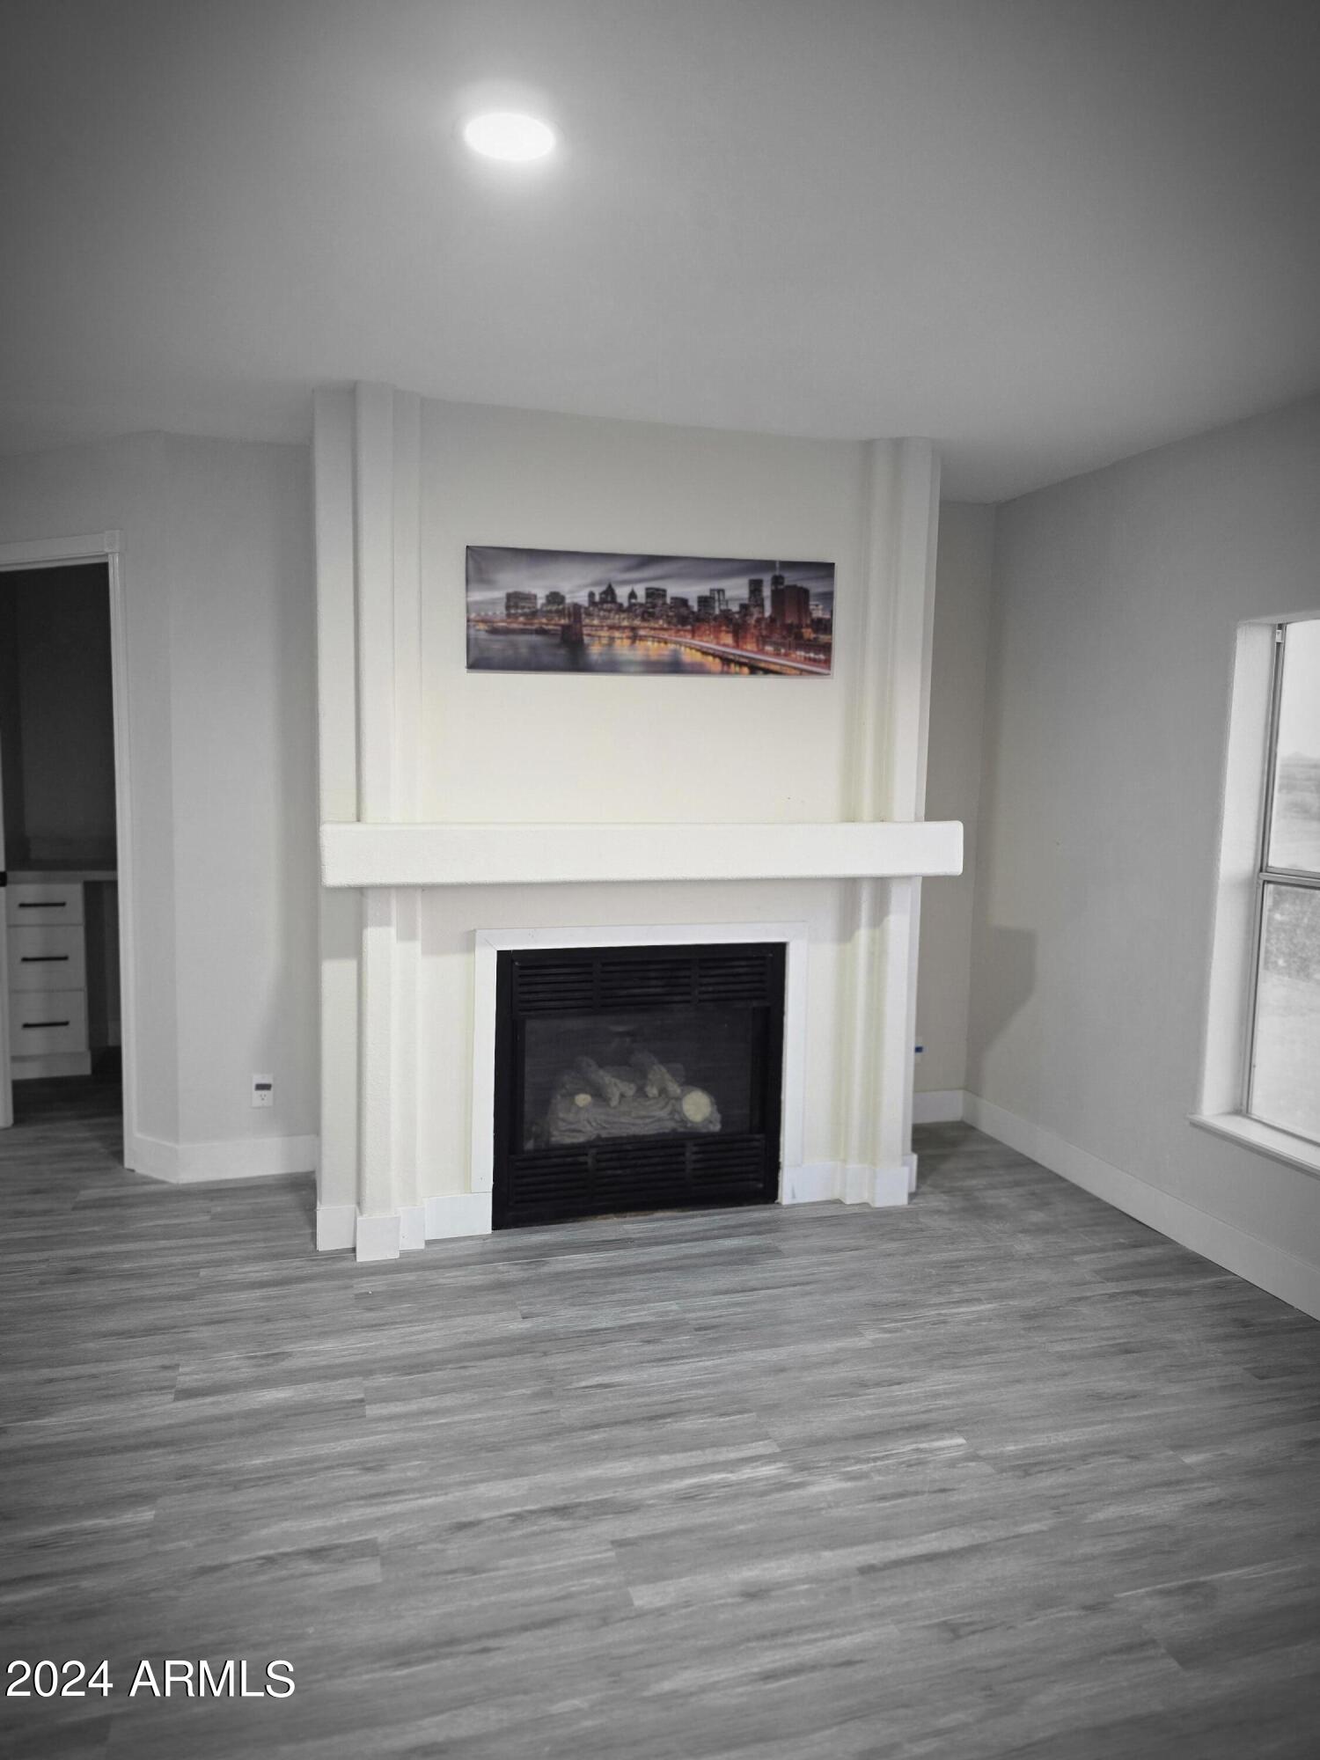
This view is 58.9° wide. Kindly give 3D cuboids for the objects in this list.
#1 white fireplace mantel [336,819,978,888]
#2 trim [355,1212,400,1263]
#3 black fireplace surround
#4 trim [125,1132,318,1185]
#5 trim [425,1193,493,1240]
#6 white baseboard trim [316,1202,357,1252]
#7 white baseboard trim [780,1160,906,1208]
[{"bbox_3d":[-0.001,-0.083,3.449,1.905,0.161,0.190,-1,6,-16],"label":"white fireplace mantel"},{"bbox_3d":[-0.808,1.027,3.361,0.122,0.126,0.020,-1,6,-16],"label":"trim"},{"bbox_3d":[-0.068,0.626,3.703,0.931,0.862,0.120,-1,6,-16],"label":"black fireplace surround"},{"bbox_3d":[-1.496,0.941,4.036,0.622,0.128,0.178,-1,6,-16],"label":"trim"},{"bbox_3d":[-0.608,1.012,3.528,0.202,0.126,0.020,-1,6,-16],"label":"trim"},{"bbox_3d":[-0.943,1.017,3.430,0.112,0.126,0.020,-1,6,-16],"label":"white baseboard trim"},{"bbox_3d":[0.605,1.000,3.821,0.400,0.126,0.118,-1,6,-16],"label":"white baseboard trim"}]

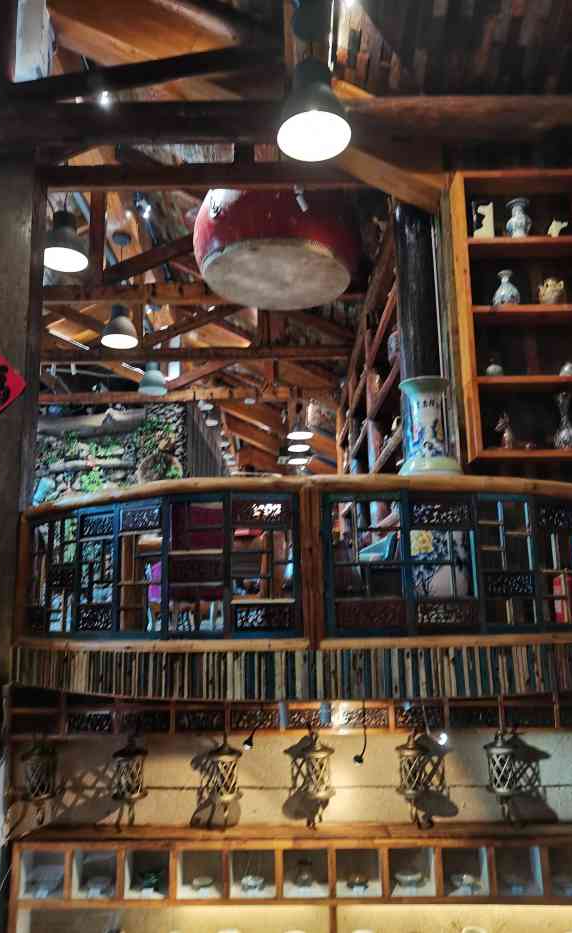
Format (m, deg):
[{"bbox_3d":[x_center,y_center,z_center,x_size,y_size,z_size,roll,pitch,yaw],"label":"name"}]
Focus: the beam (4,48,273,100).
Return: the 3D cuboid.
[{"bbox_3d":[-1.004,-2.818,5.002,1.958,0.130,0.120,-10,-11,-2],"label":"beam"}]

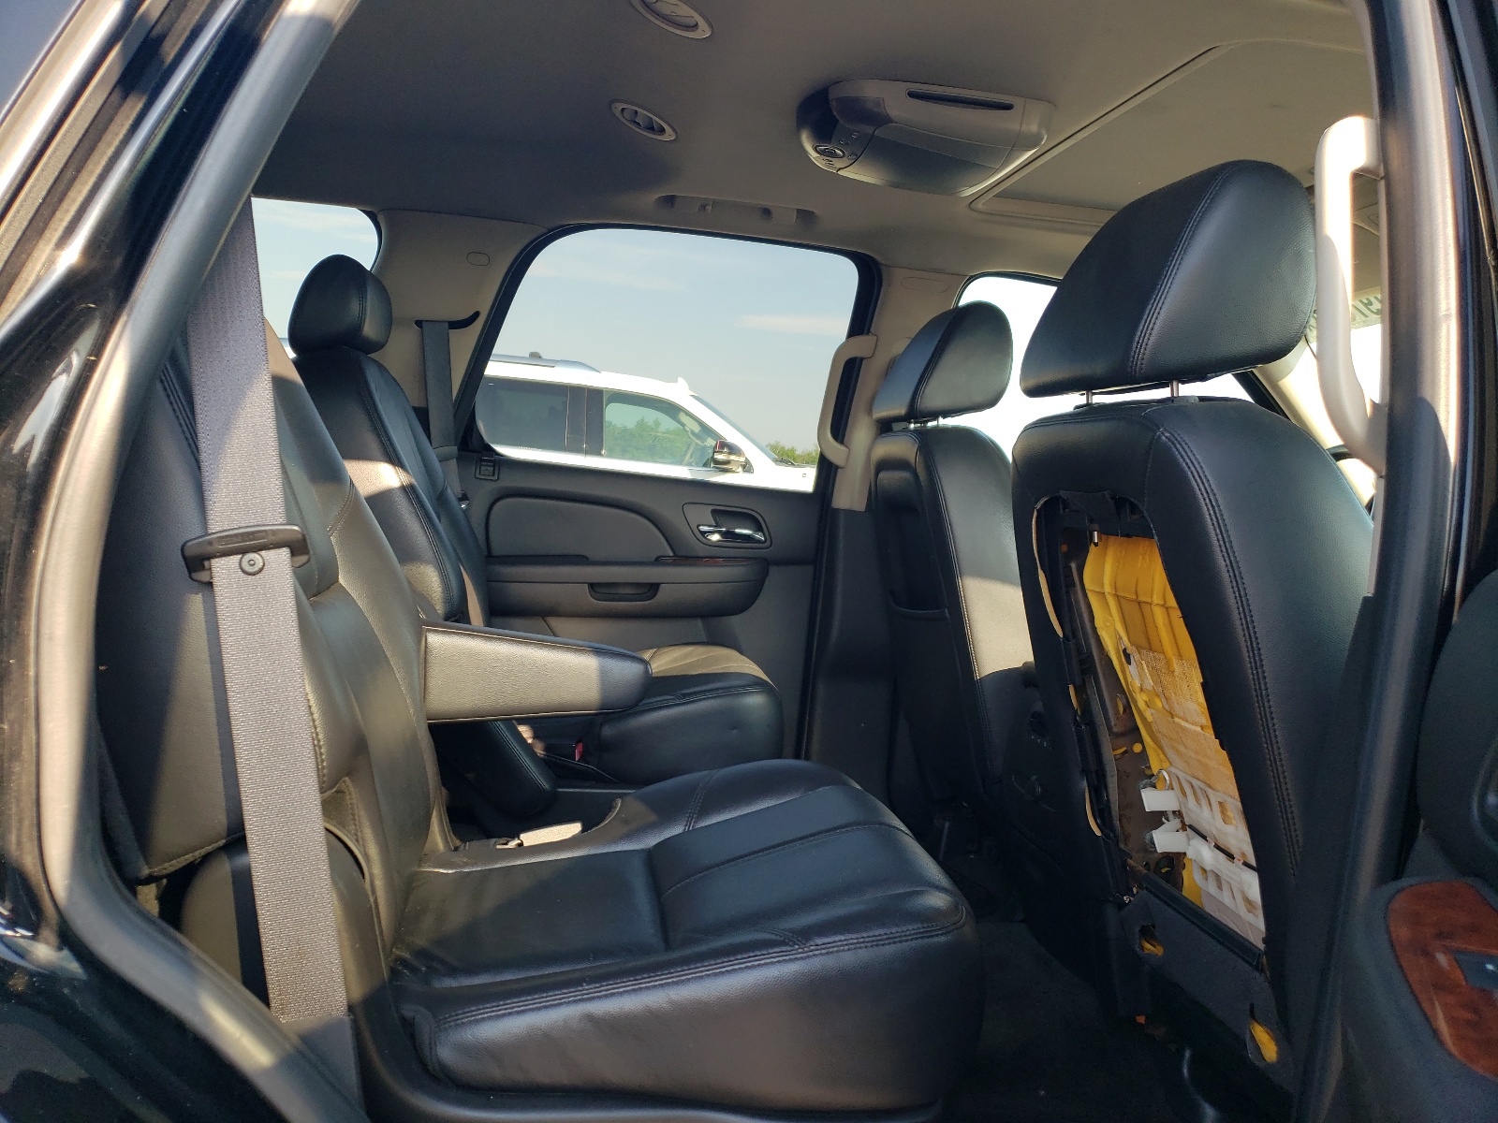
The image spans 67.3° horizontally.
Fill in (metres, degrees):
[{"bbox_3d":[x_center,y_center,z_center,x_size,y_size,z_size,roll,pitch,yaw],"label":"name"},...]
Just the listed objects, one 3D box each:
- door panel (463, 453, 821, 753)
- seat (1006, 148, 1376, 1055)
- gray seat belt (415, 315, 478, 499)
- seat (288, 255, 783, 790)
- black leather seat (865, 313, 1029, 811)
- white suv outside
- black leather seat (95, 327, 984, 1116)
[{"bbox_3d":[-0.236,0.126,2.396,0.770,0.650,0.120,4,5,-10],"label":"door panel"},{"bbox_3d":[0.718,0.113,1.314,0.800,1.000,0.550,4,5,-10],"label":"seat"},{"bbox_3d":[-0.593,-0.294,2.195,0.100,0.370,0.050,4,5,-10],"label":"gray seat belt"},{"bbox_3d":[-0.358,-0.007,1.976,0.850,0.950,0.540,4,5,-10],"label":"seat"},{"bbox_3d":[0.622,0.049,2.112,0.800,1.000,0.550,4,5,-10],"label":"black leather seat"},{"bbox_3d":[-1.151,-0.467,8.419,5.250,1.900,2.030,4,5,-10],"label":"white suv outside"},{"bbox_3d":[-0.226,0.073,1.141,0.860,0.950,0.560,4,5,-10],"label":"black leather seat"}]

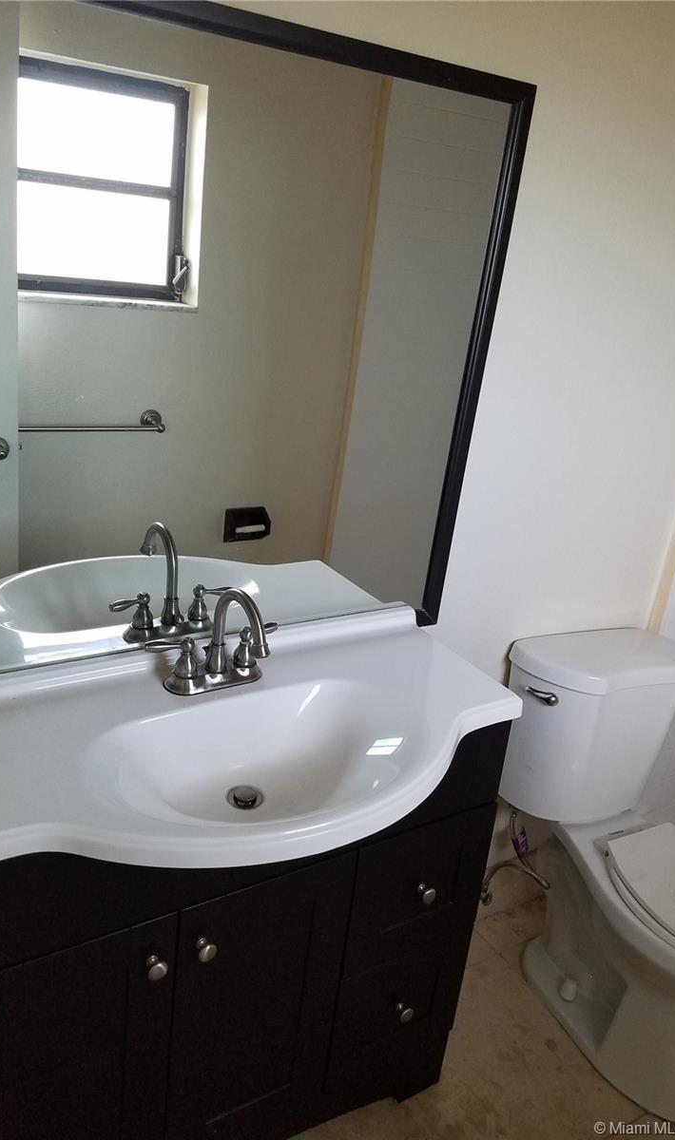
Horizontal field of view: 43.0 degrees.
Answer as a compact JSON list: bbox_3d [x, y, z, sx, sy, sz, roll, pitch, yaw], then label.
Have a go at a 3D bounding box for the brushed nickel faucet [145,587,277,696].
[{"bbox_3d":[-0.153,0.111,1.282,0.225,0.181,0.165,-7,26,-33],"label":"brushed nickel faucet"}]

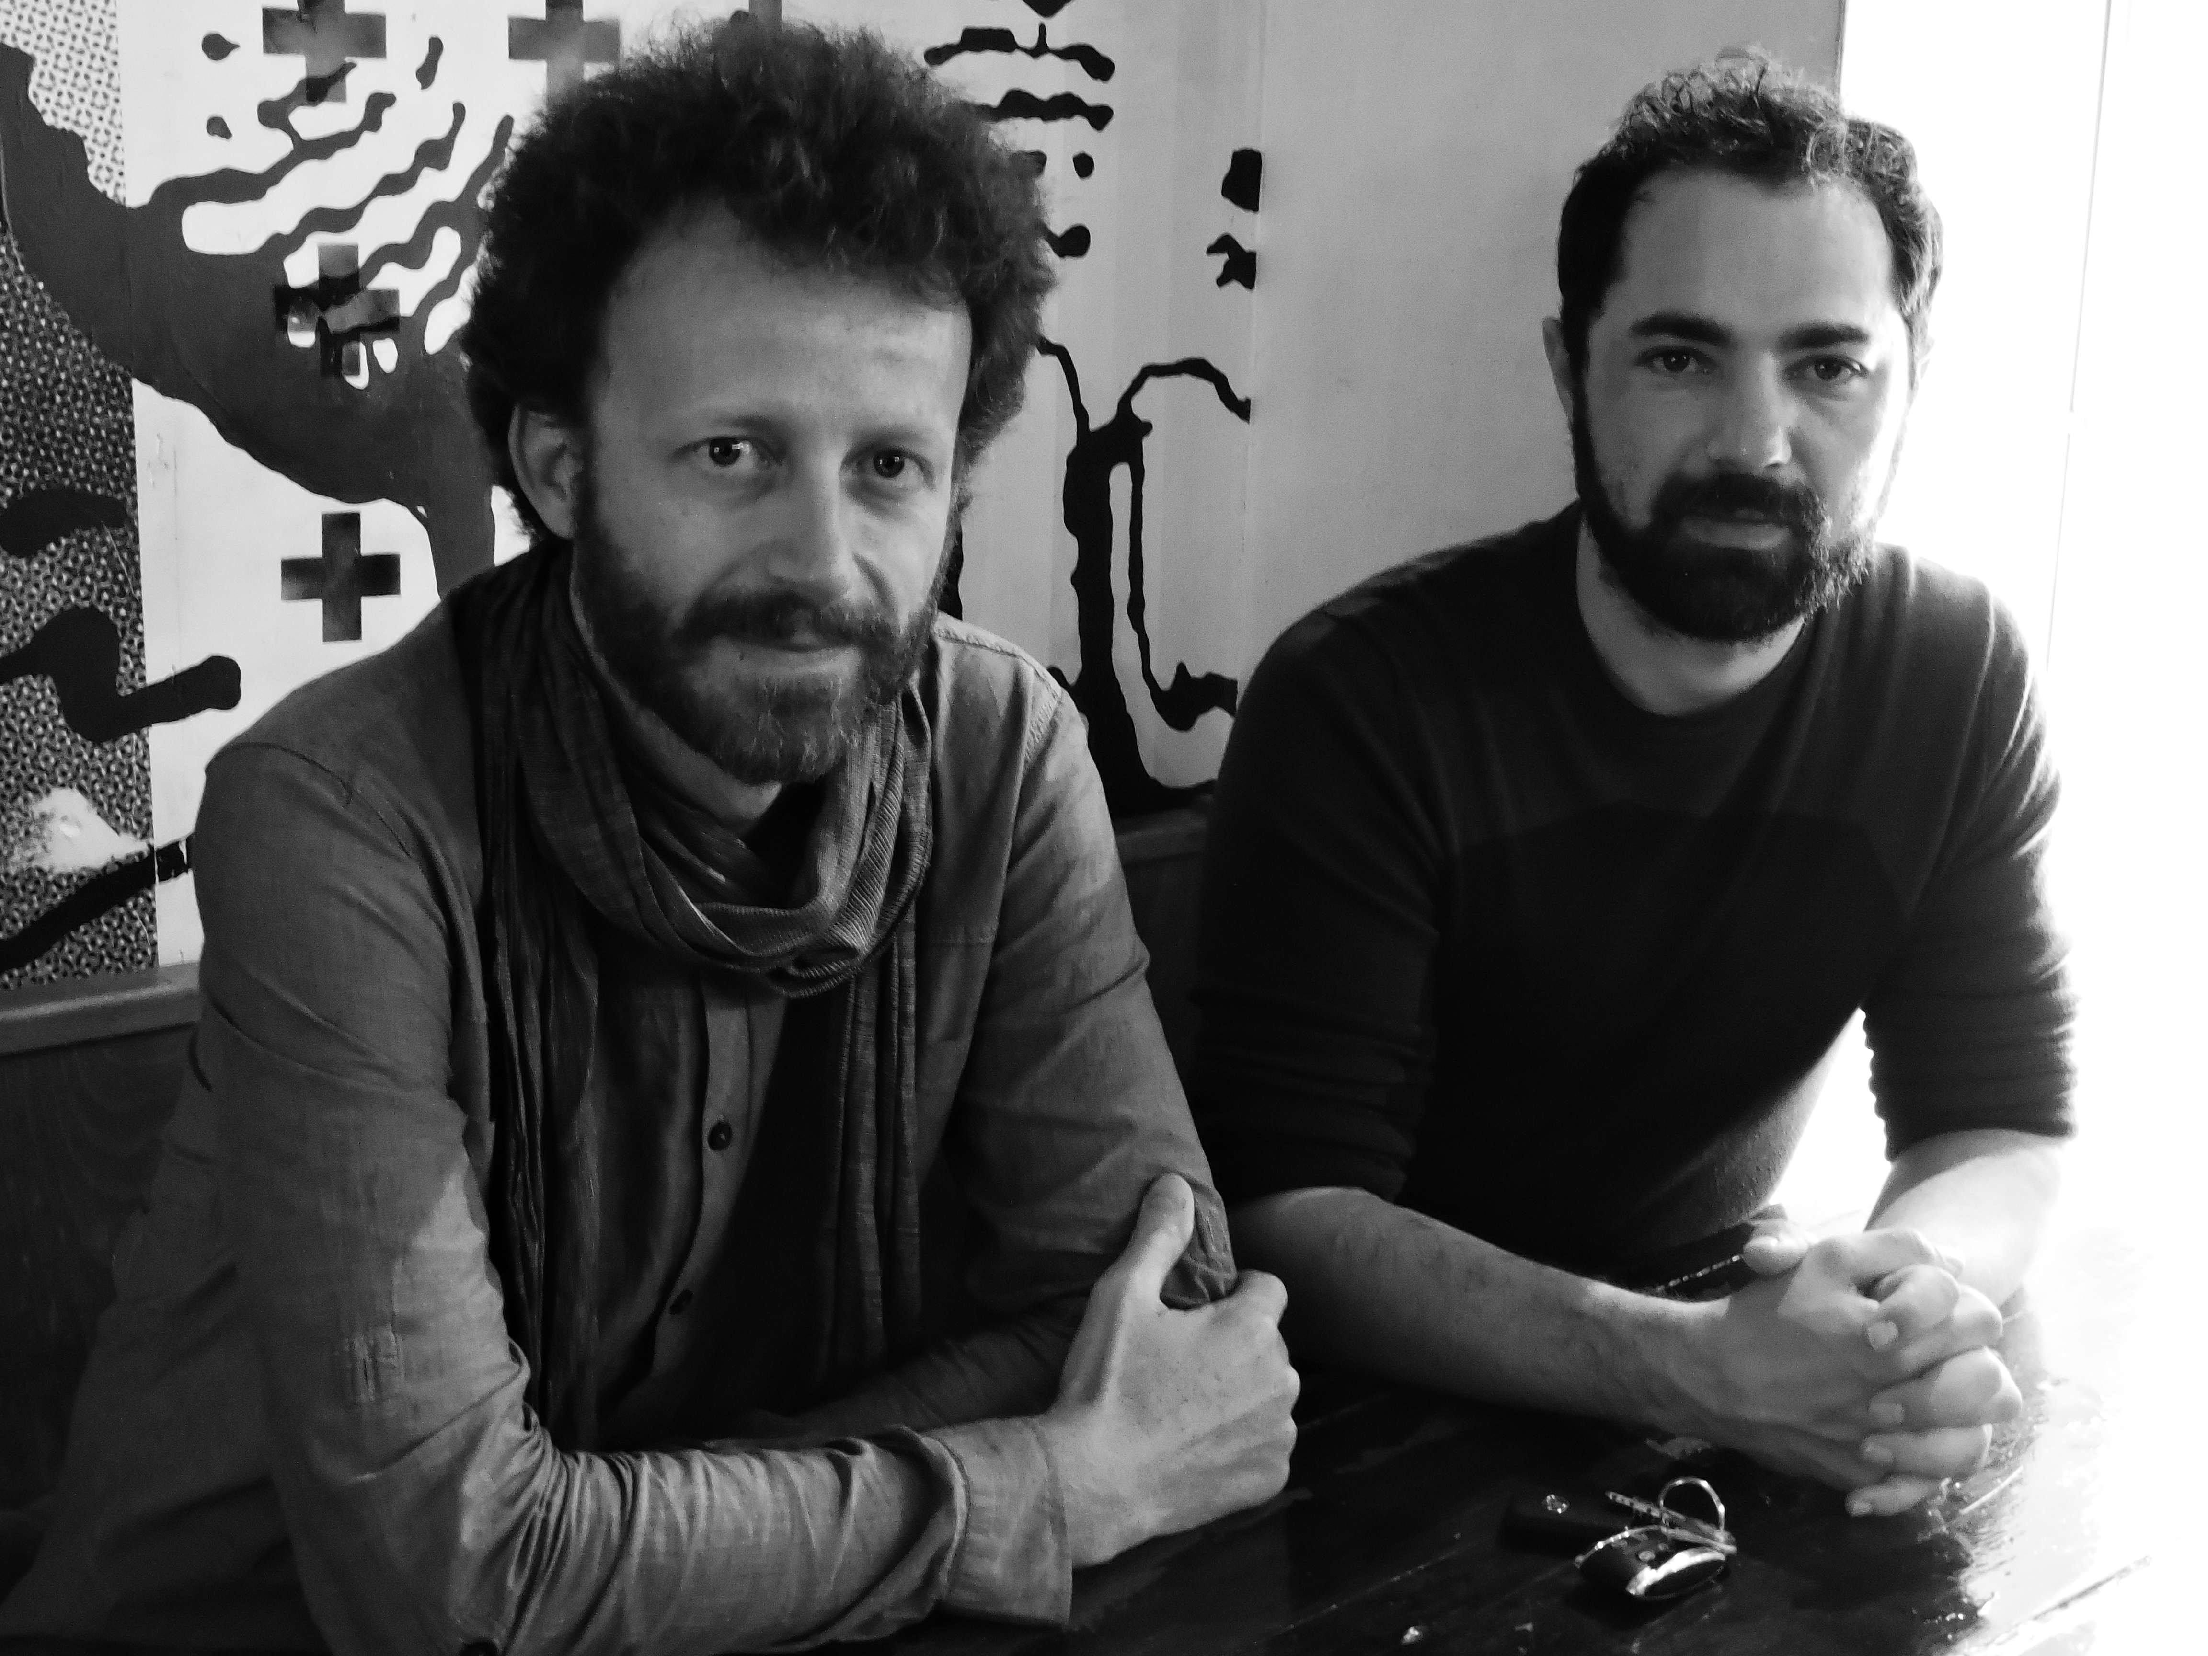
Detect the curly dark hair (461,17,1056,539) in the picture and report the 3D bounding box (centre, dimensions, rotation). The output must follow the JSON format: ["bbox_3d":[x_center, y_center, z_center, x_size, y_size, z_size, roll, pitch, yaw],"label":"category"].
[{"bbox_3d":[-0.140,-0.212,1.300,0.238,0.225,0.243,-3,13,-22],"label":"curly dark hair"}]

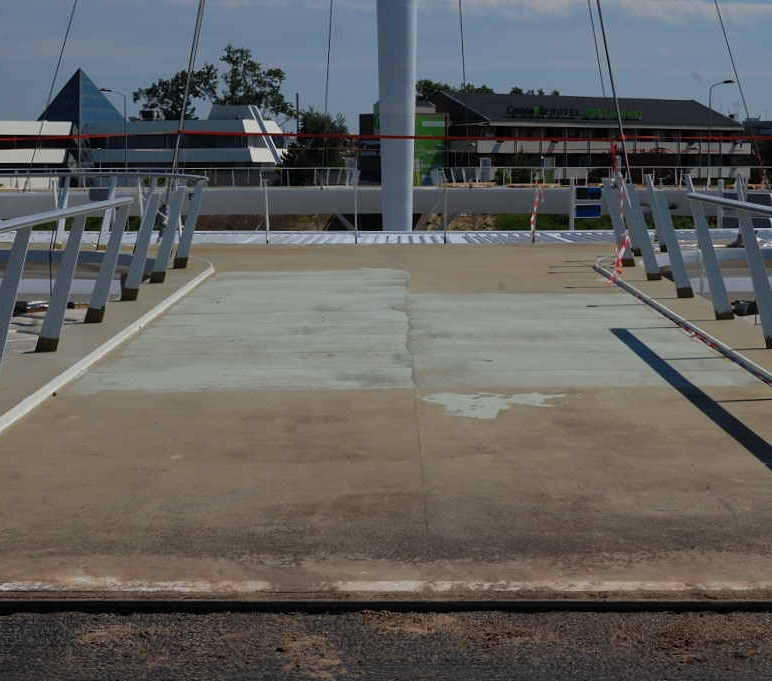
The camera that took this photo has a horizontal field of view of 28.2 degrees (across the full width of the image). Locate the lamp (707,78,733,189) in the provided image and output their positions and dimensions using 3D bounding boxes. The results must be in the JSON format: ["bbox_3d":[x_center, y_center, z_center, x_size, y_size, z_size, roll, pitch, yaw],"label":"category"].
[{"bbox_3d":[25.404,-14.059,117.167,2.100,11.584,0.400,0,7,0],"label":"lamp"}]

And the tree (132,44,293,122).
[{"bbox_3d":[-22.244,-28.043,198.086,20.000,20.014,14.000,0,7,0],"label":"tree"}]

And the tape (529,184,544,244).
[{"bbox_3d":[2.777,-2.356,28.317,0.280,1.095,0.200,0,7,0],"label":"tape"}]

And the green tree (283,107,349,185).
[{"bbox_3d":[-6.579,-16.603,144.045,6.200,10.605,5.800,0,7,0],"label":"green tree"}]

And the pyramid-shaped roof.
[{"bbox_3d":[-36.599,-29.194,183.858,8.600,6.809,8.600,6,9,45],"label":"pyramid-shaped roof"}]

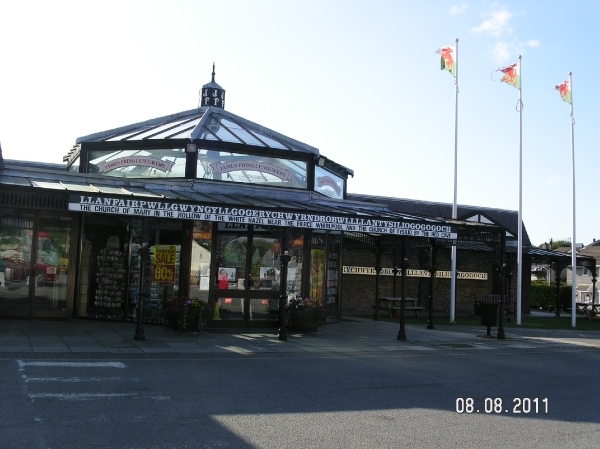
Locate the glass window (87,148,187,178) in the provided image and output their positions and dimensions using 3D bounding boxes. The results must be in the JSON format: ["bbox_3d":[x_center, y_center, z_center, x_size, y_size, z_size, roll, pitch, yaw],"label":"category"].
[{"bbox_3d":[-4.151,-1.526,16.587,2.950,0.740,0.100,1,-4,20],"label":"glass window"}]

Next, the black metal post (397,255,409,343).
[{"bbox_3d":[2.467,1.761,15.685,0.240,1.950,0.240,3,-4,0],"label":"black metal post"}]

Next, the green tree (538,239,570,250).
[{"bbox_3d":[38.672,6.230,100.000,6.500,7.500,6.000,1,-4,21],"label":"green tree"}]

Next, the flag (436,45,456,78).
[{"bbox_3d":[5.242,-5.812,23.467,0.750,1.150,0.350,2,-4,12],"label":"flag"}]

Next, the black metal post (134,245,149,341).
[{"bbox_3d":[-3.219,1.385,13.416,0.210,1.954,0.210,4,-5,-26],"label":"black metal post"}]

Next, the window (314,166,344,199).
[{"bbox_3d":[0.941,-1.220,20.247,0.080,0.736,2.854,0,-5,20],"label":"window"}]

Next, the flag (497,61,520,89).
[{"bbox_3d":[7.704,-5.532,24.318,0.900,0.970,0.300,2,-5,6],"label":"flag"}]

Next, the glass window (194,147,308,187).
[{"bbox_3d":[-1.237,-1.477,17.839,3.165,0.762,0.080,4,-5,-24],"label":"glass window"}]

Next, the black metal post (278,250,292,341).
[{"bbox_3d":[-0.326,1.554,14.409,0.240,1.930,0.240,3,-4,0],"label":"black metal post"}]

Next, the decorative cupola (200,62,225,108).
[{"bbox_3d":[-2.863,-4.619,21.864,0.760,1.557,0.760,4,-5,-24],"label":"decorative cupola"}]

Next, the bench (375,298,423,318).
[{"bbox_3d":[3.901,3.266,25.800,1.500,0.730,1.400,4,-5,-26],"label":"bench"}]

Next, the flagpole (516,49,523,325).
[{"bbox_3d":[8.092,-1.334,24.207,0.150,9.960,0.150,3,-4,-25],"label":"flagpole"}]

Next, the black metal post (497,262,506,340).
[{"bbox_3d":[5.407,2.072,17.590,0.210,1.954,0.210,4,-5,-26],"label":"black metal post"}]

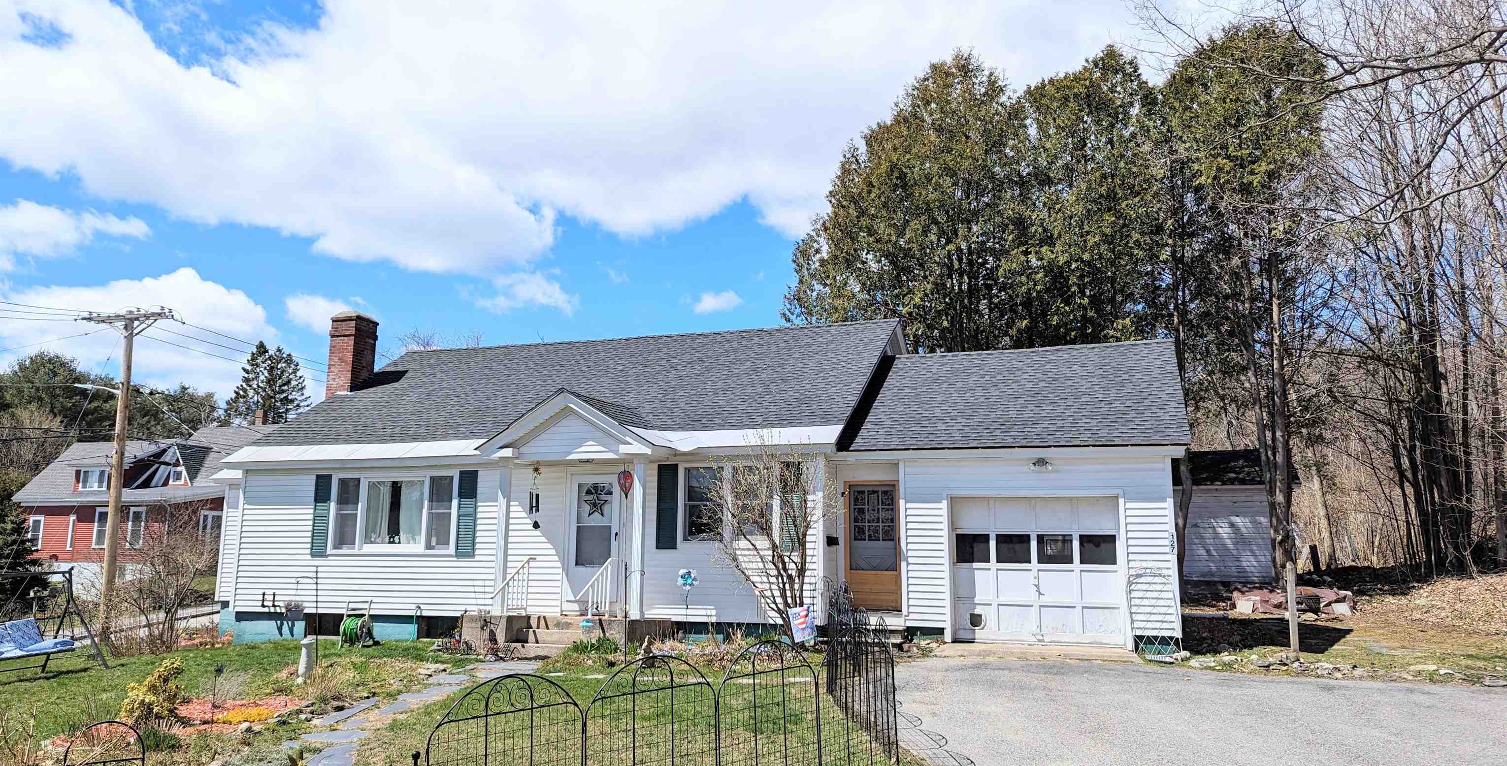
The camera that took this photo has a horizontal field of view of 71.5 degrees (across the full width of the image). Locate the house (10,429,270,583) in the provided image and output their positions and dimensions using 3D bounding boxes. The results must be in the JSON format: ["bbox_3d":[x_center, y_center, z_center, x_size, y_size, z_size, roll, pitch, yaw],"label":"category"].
[{"bbox_3d":[-27.214,5.948,50.645,12.256,7.913,9.457,-2,-10,12],"label":"house"}]

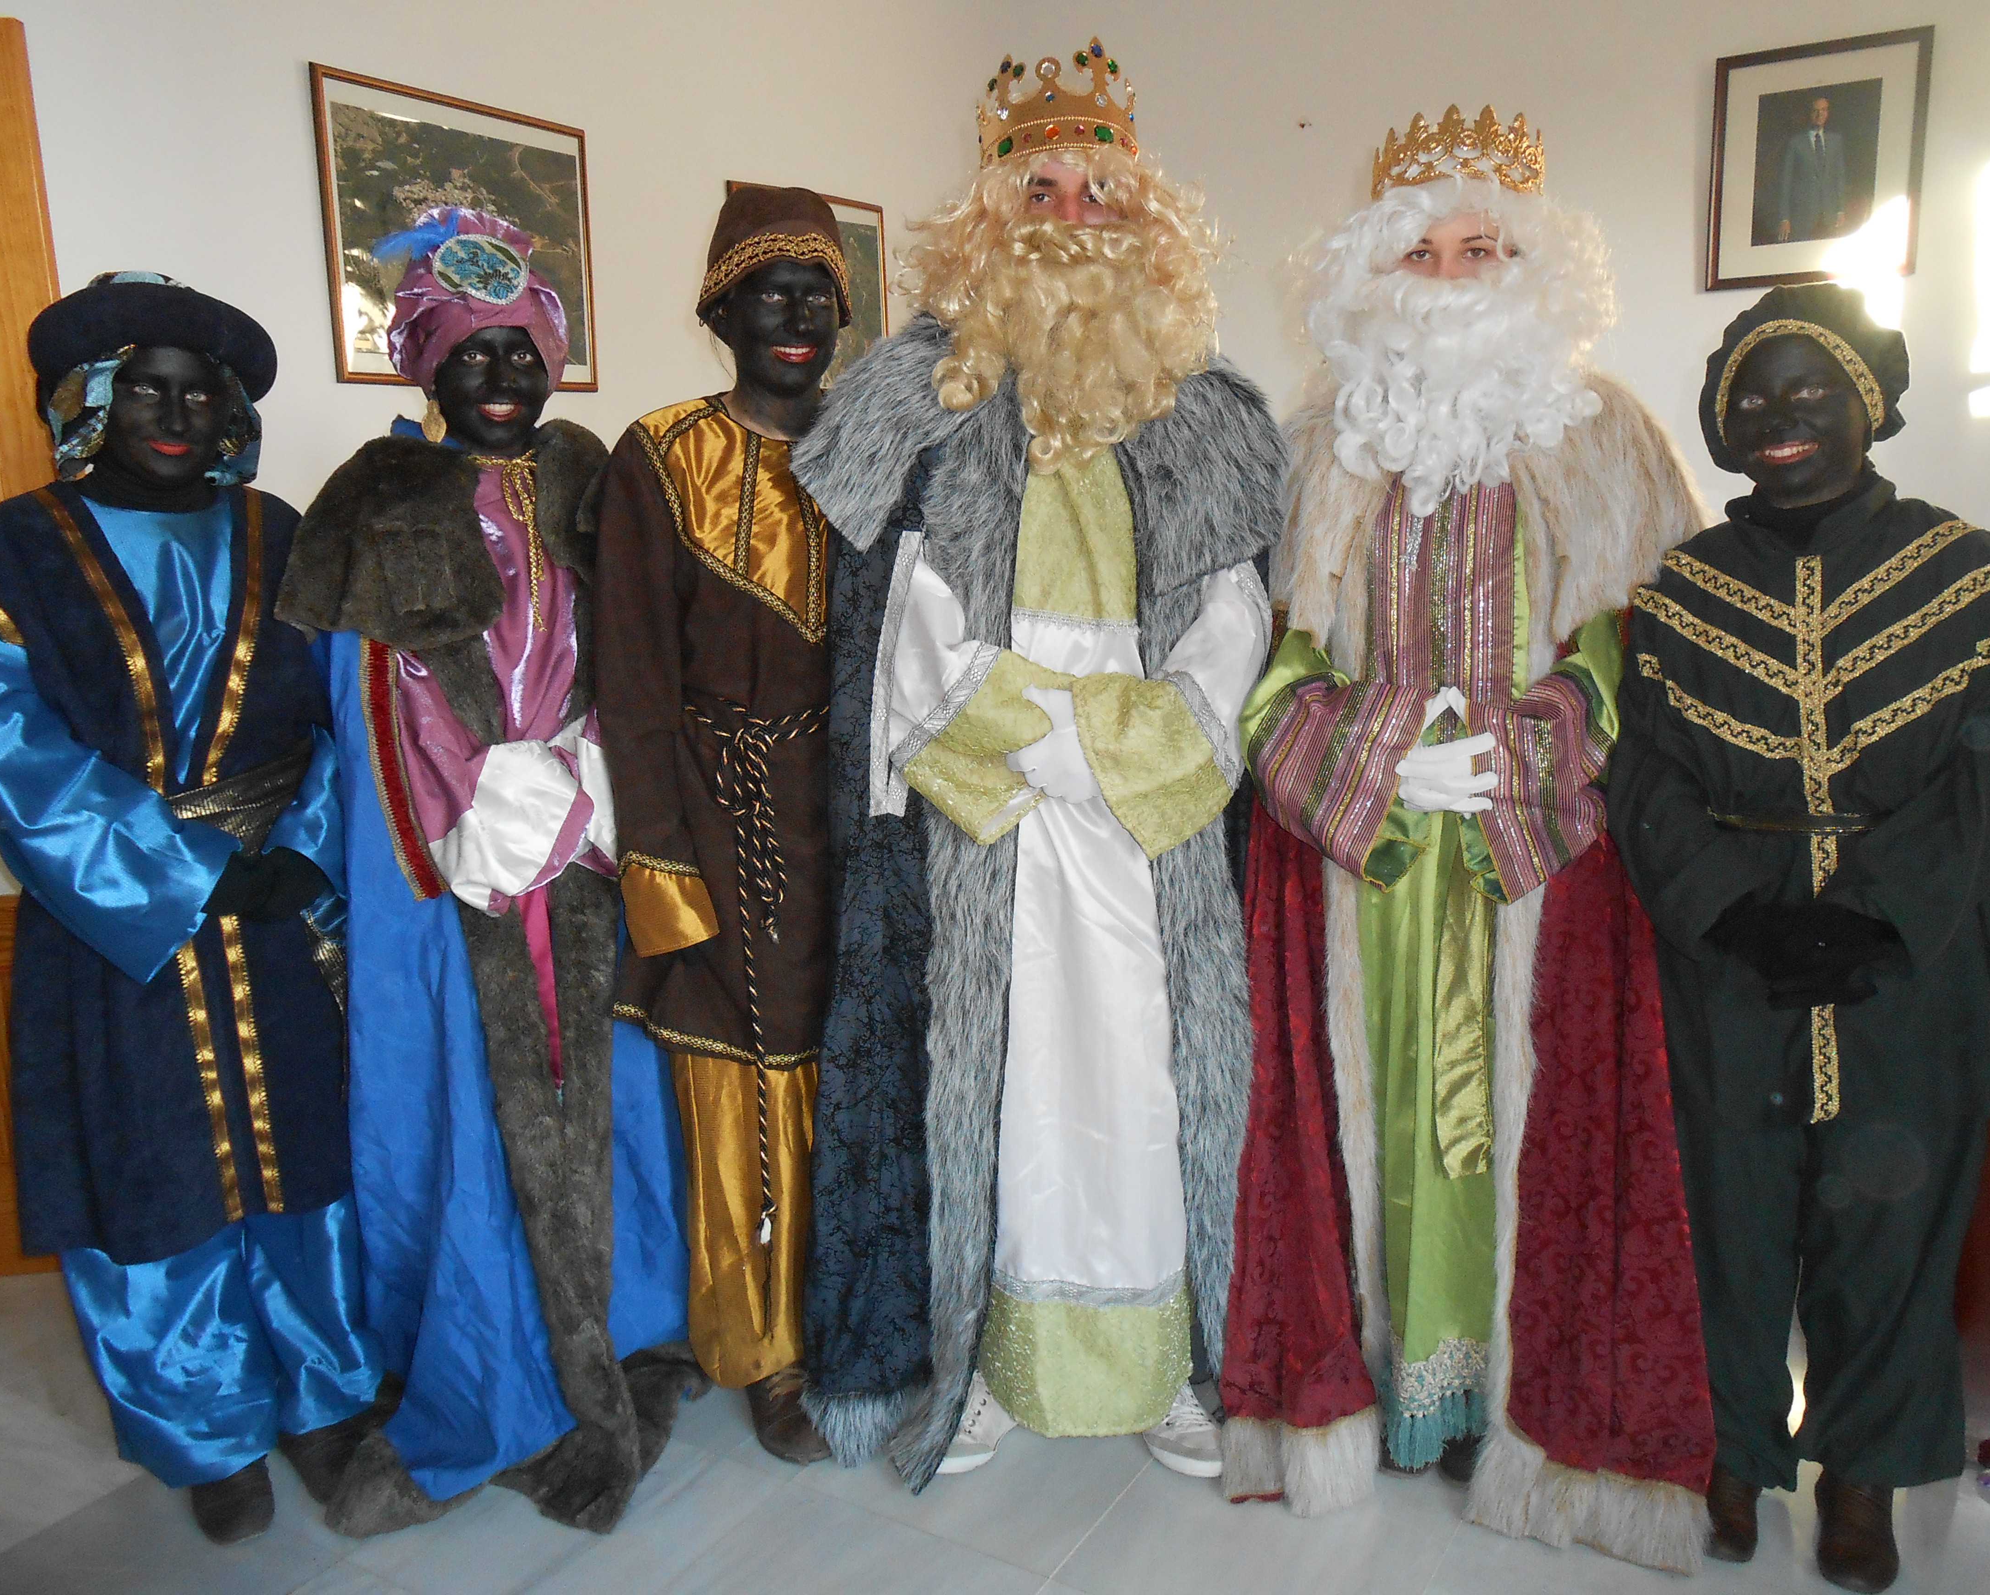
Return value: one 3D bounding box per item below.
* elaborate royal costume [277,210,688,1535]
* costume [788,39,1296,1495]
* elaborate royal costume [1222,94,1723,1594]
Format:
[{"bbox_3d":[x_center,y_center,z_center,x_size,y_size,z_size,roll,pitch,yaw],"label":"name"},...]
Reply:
[{"bbox_3d":[-0.708,0.104,2.166,0.530,1.720,0.460,-7,13,-26],"label":"elaborate royal costume"},{"bbox_3d":[0.060,-0.002,2.167,0.610,1.900,0.460,-2,12,-7],"label":"costume"},{"bbox_3d":[0.641,0.052,2.109,0.610,1.800,0.480,3,13,20],"label":"elaborate royal costume"}]

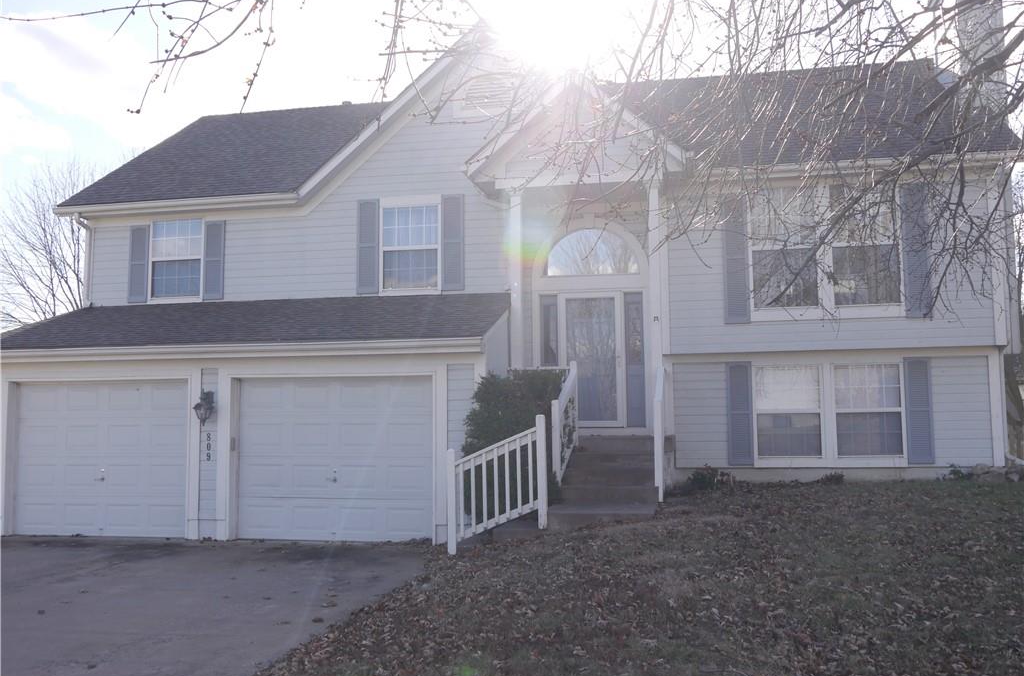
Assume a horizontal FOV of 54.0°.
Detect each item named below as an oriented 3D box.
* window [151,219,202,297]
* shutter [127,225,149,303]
[{"bbox_3d":[-5.488,-1.311,16.453,0.940,1.308,0.090,-1,-5,12],"label":"window"},{"bbox_3d":[-6.169,-1.216,16.569,0.365,1.295,0.045,-1,-5,12],"label":"shutter"}]

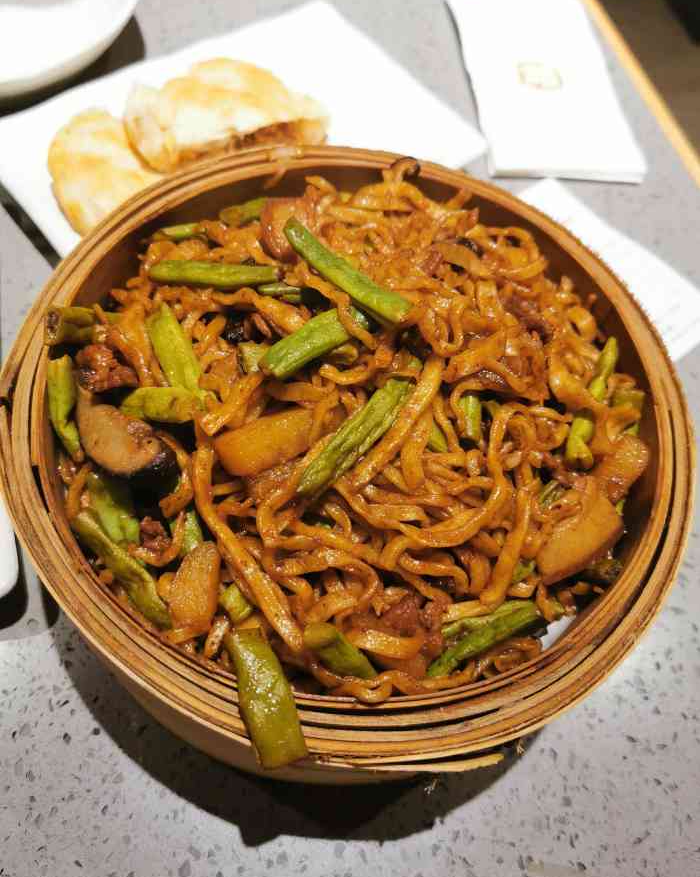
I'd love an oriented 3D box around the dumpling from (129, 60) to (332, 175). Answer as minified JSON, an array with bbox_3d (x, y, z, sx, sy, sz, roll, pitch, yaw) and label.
[{"bbox_3d":[-0.068,-0.178,0.397,0.105,0.028,0.062,-18,66,-16],"label":"dumpling"}]

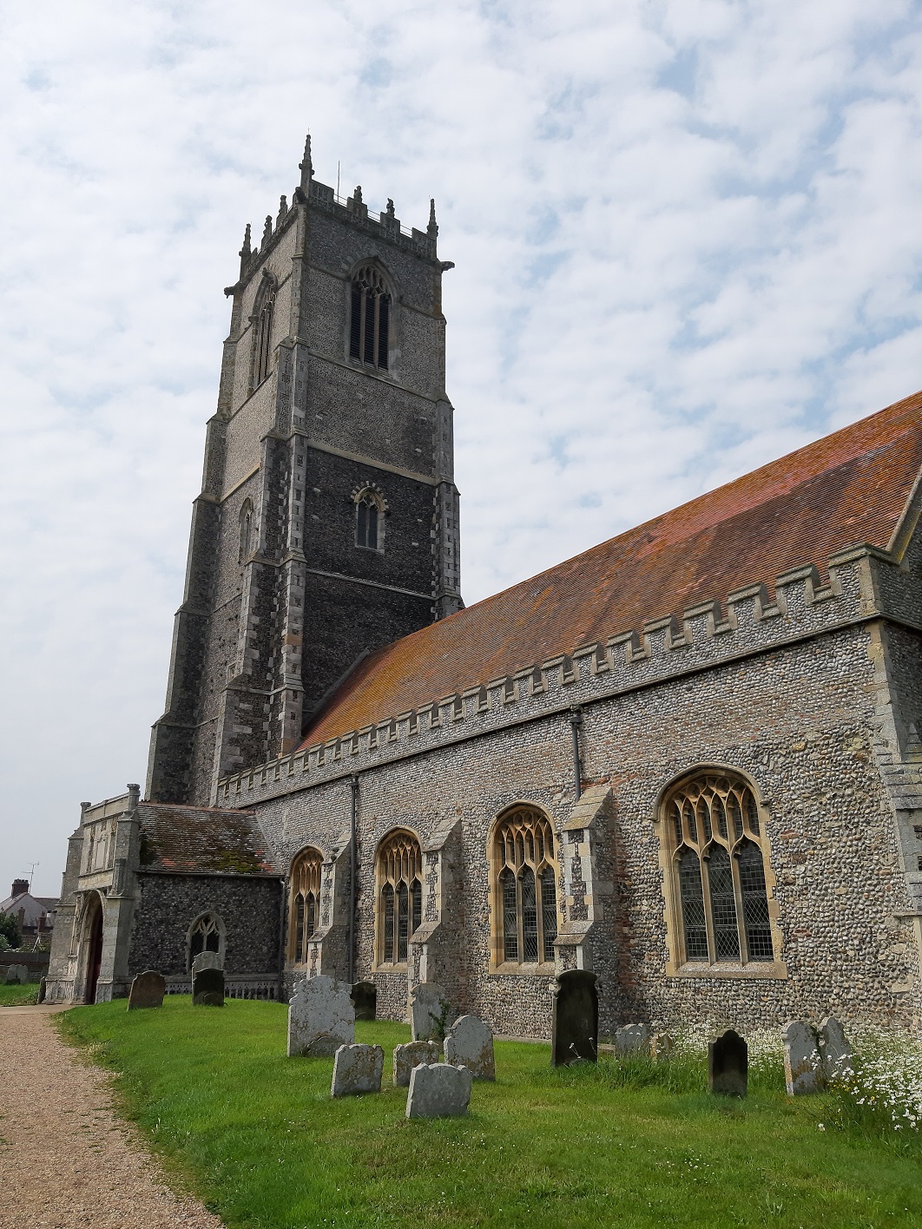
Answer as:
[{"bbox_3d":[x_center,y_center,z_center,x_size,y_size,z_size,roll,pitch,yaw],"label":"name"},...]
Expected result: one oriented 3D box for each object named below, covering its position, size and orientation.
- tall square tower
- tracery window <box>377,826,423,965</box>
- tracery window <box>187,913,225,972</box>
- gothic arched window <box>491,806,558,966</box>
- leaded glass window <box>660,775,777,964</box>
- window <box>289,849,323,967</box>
[{"bbox_3d":[-6.689,-3.313,46.884,11.480,40.460,11.060,13,-24,-34],"label":"tall square tower"},{"bbox_3d":[-1.486,7.372,25.100,0.400,3.420,2.280,13,-24,-34],"label":"tracery window"},{"bbox_3d":[-7.606,9.760,28.544,1.180,1.700,0.300,13,-24,-34],"label":"tracery window"},{"bbox_3d":[1.519,5.974,21.211,0.400,3.420,2.280,13,-24,-34],"label":"gothic arched window"},{"bbox_3d":[4.623,4.530,17.194,0.400,3.420,2.280,13,-24,-34],"label":"leaded glass window"},{"bbox_3d":[-4.574,8.808,29.096,0.400,3.420,2.280,13,-24,-34],"label":"window"}]

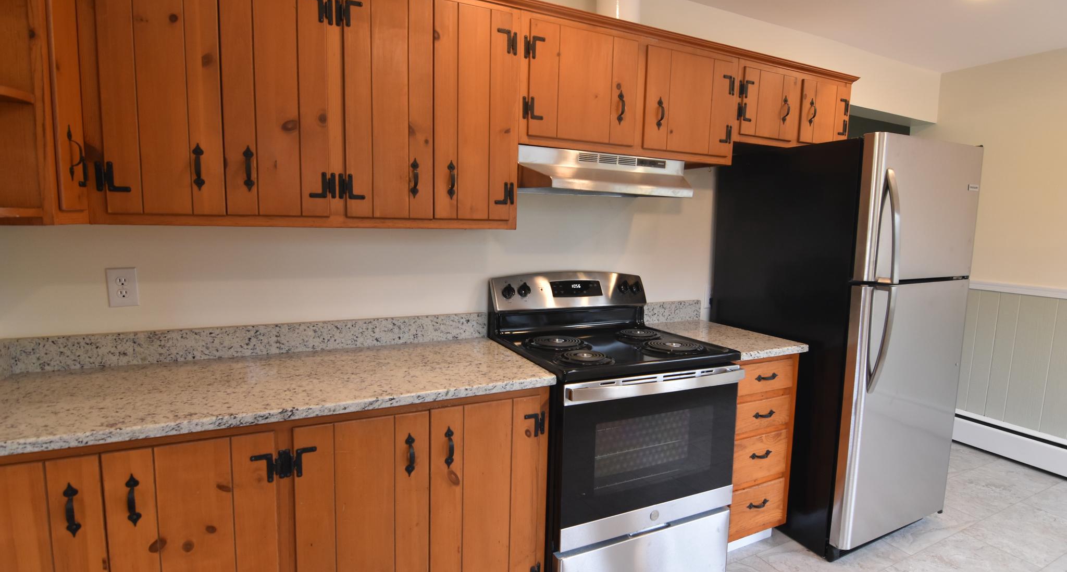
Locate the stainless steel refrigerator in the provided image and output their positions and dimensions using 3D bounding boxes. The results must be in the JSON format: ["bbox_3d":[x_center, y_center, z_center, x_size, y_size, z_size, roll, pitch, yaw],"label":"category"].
[{"bbox_3d":[1.466,0.244,2.347,0.742,1.770,0.835,-2,7,-24],"label":"stainless steel refrigerator"}]

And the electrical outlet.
[{"bbox_3d":[-1.355,0.004,1.563,0.078,0.126,0.008,-2,7,-23],"label":"electrical outlet"}]

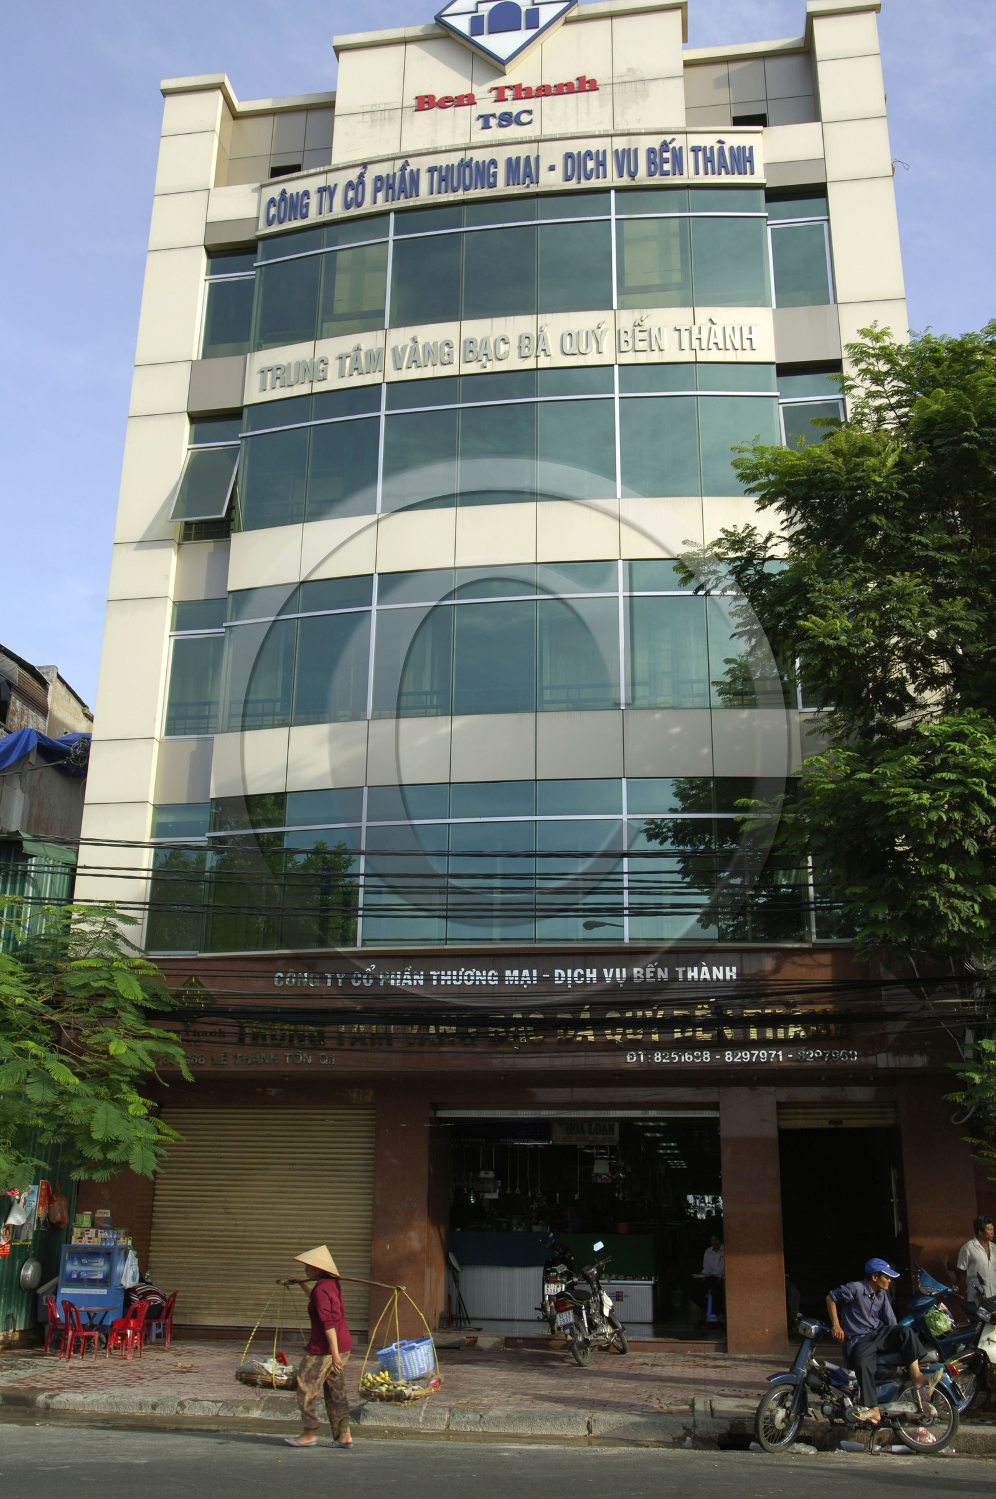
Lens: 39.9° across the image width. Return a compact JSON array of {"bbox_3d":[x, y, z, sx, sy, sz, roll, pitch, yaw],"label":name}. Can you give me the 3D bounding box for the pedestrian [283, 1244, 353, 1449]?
[{"bbox_3d":[-1.489,4.957,11.441,0.550,1.550,0.480,-1,-18,6],"label":"pedestrian"}]

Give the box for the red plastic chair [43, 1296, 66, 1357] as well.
[{"bbox_3d":[-5.264,6.994,16.723,0.420,0.640,0.360,7,-20,-18],"label":"red plastic chair"}]

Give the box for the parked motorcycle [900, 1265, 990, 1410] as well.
[{"bbox_3d":[4.188,5.535,12.828,1.850,1.110,0.680,15,-24,-36],"label":"parked motorcycle"}]

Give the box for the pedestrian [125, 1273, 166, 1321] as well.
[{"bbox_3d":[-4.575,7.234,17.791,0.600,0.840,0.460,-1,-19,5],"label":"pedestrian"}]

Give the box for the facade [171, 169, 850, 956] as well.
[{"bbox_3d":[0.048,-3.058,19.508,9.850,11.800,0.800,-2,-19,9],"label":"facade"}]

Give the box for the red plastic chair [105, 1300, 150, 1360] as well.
[{"bbox_3d":[-4.328,6.808,16.143,0.430,0.640,0.360,-8,-21,24],"label":"red plastic chair"}]

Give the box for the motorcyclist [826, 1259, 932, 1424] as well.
[{"bbox_3d":[3.120,4.903,11.430,0.570,1.240,0.680,12,-21,-31],"label":"motorcyclist"}]

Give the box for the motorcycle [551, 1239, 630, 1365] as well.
[{"bbox_3d":[1.121,6.367,15.792,0.640,1.200,1.800,-6,-19,21],"label":"motorcycle"}]

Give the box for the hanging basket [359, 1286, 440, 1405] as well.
[{"bbox_3d":[-0.802,4.945,11.376,0.670,0.890,0.680,-1,-18,6],"label":"hanging basket"}]

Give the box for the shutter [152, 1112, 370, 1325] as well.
[{"bbox_3d":[-3.143,6.200,18.306,3.003,2.772,0.100,-2,-19,8],"label":"shutter"}]

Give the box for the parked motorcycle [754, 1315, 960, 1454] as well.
[{"bbox_3d":[2.925,5.287,11.393,1.700,1.000,0.600,0,-18,2],"label":"parked motorcycle"}]

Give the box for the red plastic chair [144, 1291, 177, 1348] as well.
[{"bbox_3d":[-4.309,7.274,17.564,0.430,0.640,0.360,1,-19,-2],"label":"red plastic chair"}]

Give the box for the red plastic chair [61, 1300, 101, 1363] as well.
[{"bbox_3d":[-4.579,6.384,15.067,0.360,0.590,0.340,10,-20,-26],"label":"red plastic chair"}]

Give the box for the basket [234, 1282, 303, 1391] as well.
[{"bbox_3d":[-1.916,5.049,11.786,0.620,0.840,0.620,-2,-19,8],"label":"basket"}]

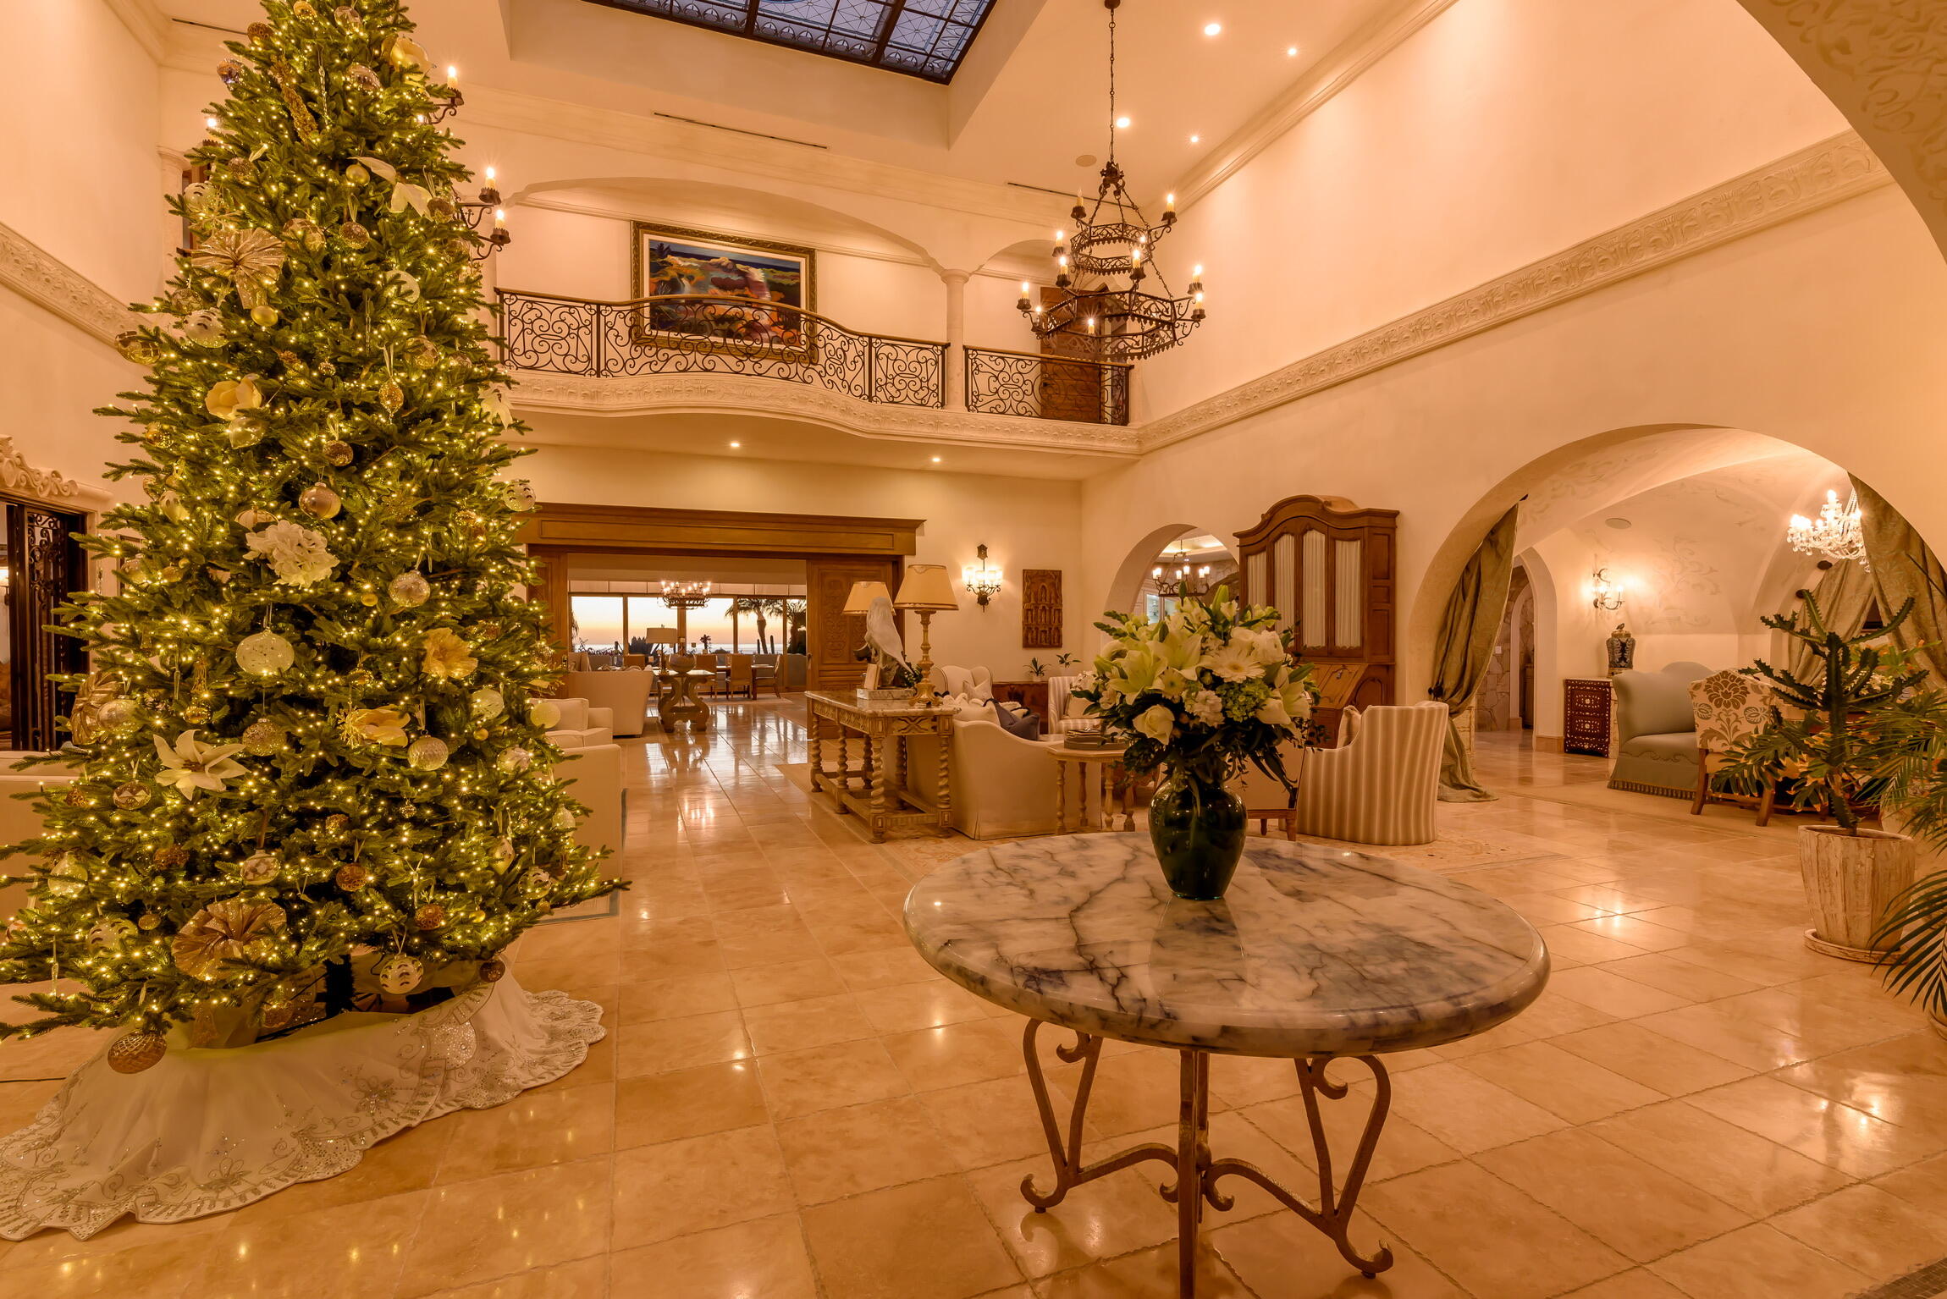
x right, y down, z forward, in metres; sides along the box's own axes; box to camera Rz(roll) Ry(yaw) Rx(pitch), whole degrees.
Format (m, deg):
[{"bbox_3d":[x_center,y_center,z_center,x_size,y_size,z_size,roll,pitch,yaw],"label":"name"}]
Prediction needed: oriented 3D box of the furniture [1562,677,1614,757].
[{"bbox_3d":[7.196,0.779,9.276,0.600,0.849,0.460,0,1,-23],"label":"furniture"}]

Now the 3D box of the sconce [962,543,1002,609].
[{"bbox_3d":[0.117,-1.024,11.379,0.532,0.916,0.300,0,1,-18],"label":"sconce"}]

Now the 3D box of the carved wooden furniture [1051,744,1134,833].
[{"bbox_3d":[0.836,0.942,5.504,0.630,0.582,0.630,0,1,-21],"label":"carved wooden furniture"}]

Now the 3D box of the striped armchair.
[{"bbox_3d":[2.694,0.798,5.559,0.880,0.870,0.780,0,1,31],"label":"striped armchair"}]

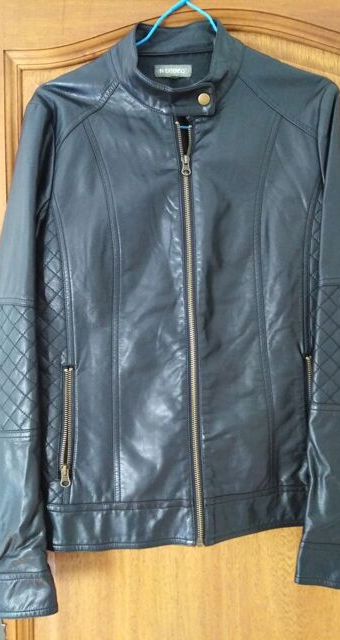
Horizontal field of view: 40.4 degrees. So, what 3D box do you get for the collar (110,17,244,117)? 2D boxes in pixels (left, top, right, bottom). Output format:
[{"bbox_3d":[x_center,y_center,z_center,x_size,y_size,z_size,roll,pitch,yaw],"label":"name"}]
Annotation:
[{"bbox_3d":[0.010,-0.338,0.620,0.172,0.150,0.085,-1,1,-2],"label":"collar"}]

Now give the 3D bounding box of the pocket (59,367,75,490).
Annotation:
[{"bbox_3d":[-0.130,0.135,0.582,0.016,0.152,0.008,2,1,11],"label":"pocket"}]

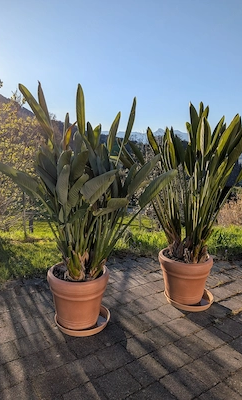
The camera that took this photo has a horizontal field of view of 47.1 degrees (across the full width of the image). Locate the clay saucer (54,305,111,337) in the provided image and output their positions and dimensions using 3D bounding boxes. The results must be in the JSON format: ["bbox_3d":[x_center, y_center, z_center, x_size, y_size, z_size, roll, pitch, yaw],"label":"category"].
[{"bbox_3d":[-0.299,0.930,2.184,0.421,0.051,0.421,1,9,0],"label":"clay saucer"}]

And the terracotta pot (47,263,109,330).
[{"bbox_3d":[-0.324,0.738,2.177,0.469,0.390,0.469,1,9,0],"label":"terracotta pot"}]

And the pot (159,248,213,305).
[{"bbox_3d":[0.584,0.691,2.539,0.469,0.390,0.469,1,9,0],"label":"pot"}]

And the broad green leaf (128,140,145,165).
[{"bbox_3d":[0.141,-0.385,2.364,0.080,0.294,0.060,-33,8,5],"label":"broad green leaf"}]

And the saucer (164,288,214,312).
[{"bbox_3d":[0.615,0.886,2.531,0.421,0.051,0.421,1,9,0],"label":"saucer"}]

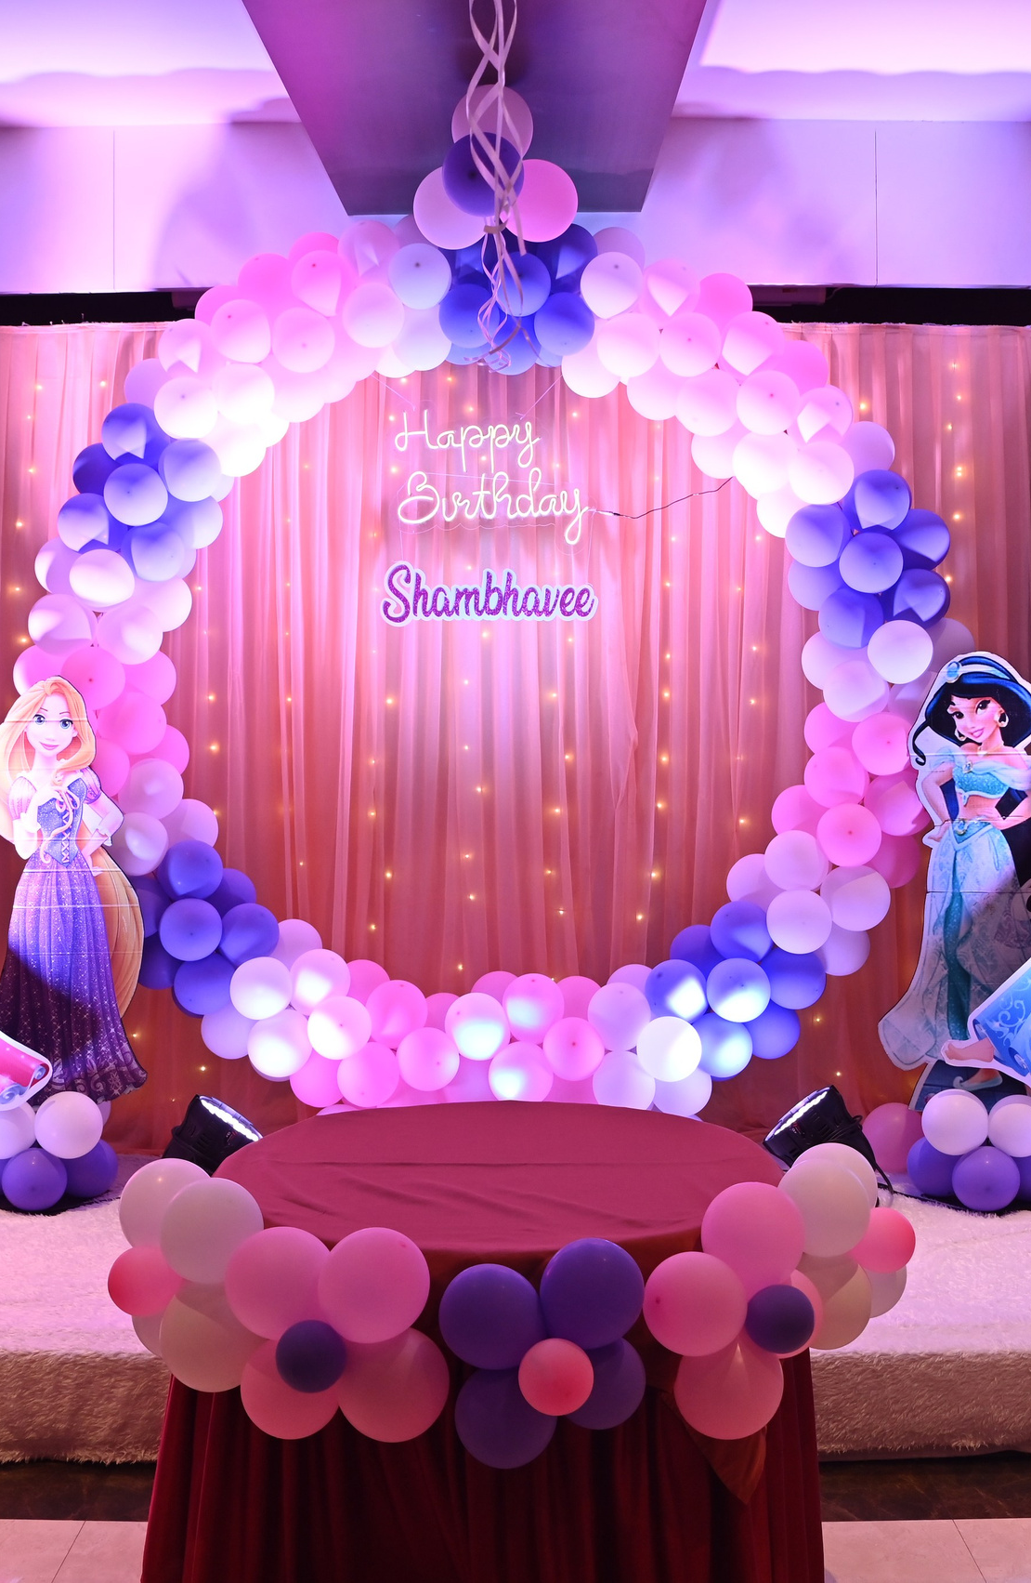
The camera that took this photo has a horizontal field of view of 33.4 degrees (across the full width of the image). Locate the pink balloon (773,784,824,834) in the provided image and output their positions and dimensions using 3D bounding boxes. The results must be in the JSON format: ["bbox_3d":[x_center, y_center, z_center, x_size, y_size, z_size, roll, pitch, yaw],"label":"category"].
[{"bbox_3d":[0.801,0.070,4.757,0.175,0.175,0.175,0,2,0],"label":"pink balloon"}]

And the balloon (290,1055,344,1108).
[{"bbox_3d":[-0.527,0.775,4.636,0.168,0.168,0.175,0,2,0],"label":"balloon"}]

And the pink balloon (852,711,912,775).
[{"bbox_3d":[0.985,-0.126,4.609,0.170,0.167,0.178,0,2,0],"label":"pink balloon"}]

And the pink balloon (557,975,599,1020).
[{"bbox_3d":[0.173,0.588,4.707,0.168,0.168,0.175,0,2,0],"label":"pink balloon"}]

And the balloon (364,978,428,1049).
[{"bbox_3d":[-0.322,0.612,4.690,0.170,0.188,0.179,0,2,0],"label":"balloon"}]

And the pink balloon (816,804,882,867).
[{"bbox_3d":[0.919,0.120,4.720,0.177,0.180,0.185,0,2,0],"label":"pink balloon"}]

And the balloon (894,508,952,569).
[{"bbox_3d":[1.109,-0.690,4.705,0.173,0.171,0.172,0,2,0],"label":"balloon"}]

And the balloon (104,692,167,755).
[{"bbox_3d":[-1.005,-0.179,4.530,0.168,0.168,0.175,0,2,0],"label":"balloon"}]

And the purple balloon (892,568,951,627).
[{"bbox_3d":[1.110,-0.529,4.702,0.171,0.170,0.171,0,2,0],"label":"purple balloon"}]

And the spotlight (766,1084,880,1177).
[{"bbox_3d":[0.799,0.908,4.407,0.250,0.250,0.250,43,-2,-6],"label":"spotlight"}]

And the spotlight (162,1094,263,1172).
[{"bbox_3d":[-0.827,0.965,4.560,0.240,0.260,0.230,35,-6,-12],"label":"spotlight"}]

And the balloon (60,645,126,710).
[{"bbox_3d":[-1.165,-0.312,4.730,0.177,0.180,0.185,0,2,0],"label":"balloon"}]

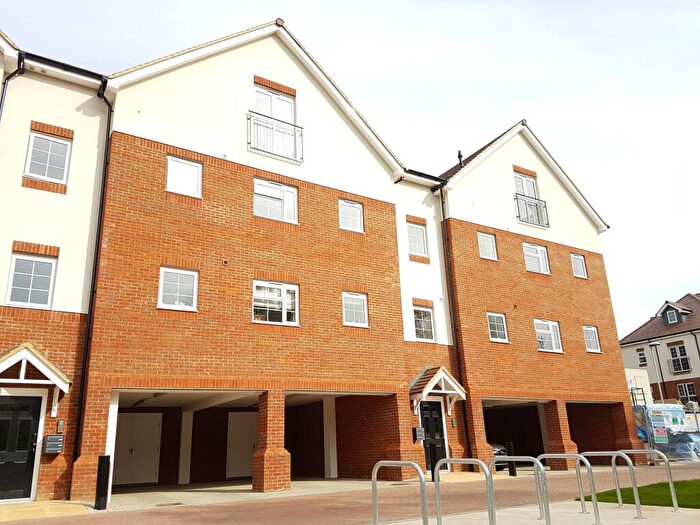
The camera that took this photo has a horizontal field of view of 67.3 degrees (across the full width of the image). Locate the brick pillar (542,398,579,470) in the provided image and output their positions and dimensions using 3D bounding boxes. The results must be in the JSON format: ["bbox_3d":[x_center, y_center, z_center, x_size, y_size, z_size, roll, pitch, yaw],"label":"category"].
[{"bbox_3d":[7.195,5.903,17.968,0.690,2.180,0.690,9,-21,-31],"label":"brick pillar"}]

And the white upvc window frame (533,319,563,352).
[{"bbox_3d":[7.115,2.653,18.827,1.344,1.116,0.090,9,-21,-31],"label":"white upvc window frame"}]

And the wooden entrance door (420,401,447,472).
[{"bbox_3d":[2.577,5.336,16.149,0.894,2.078,0.080,9,-21,-34],"label":"wooden entrance door"}]

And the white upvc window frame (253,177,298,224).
[{"bbox_3d":[-2.018,-1.660,14.474,1.342,1.082,0.090,10,-21,-33],"label":"white upvc window frame"}]

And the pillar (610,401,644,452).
[{"bbox_3d":[10.505,6.477,19.920,0.770,2.225,0.690,9,-21,-31],"label":"pillar"}]

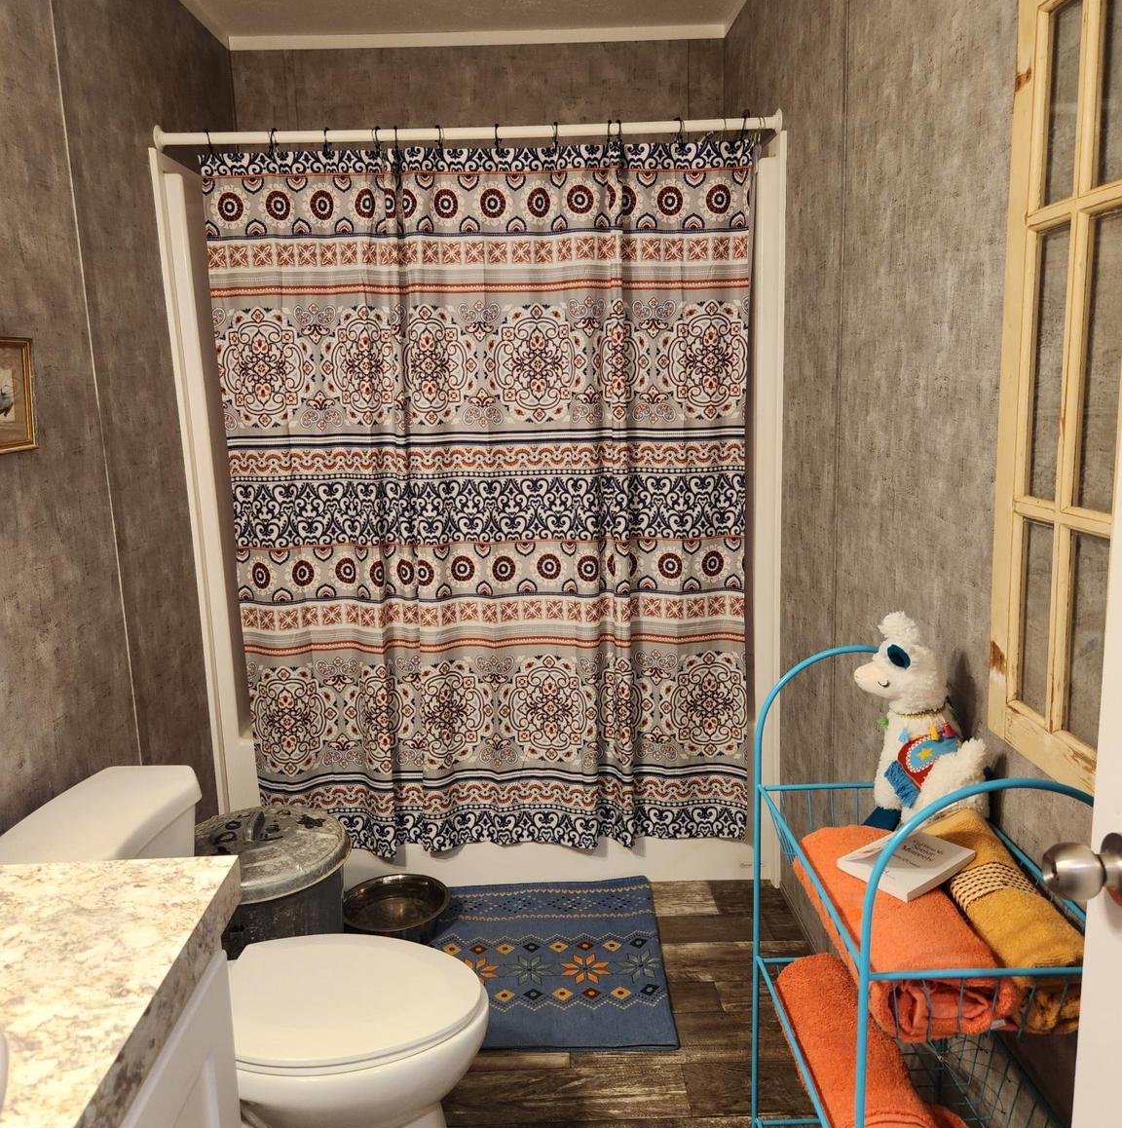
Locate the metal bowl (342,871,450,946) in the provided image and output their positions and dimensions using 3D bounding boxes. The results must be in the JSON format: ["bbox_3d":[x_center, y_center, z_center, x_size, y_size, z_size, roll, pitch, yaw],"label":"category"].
[{"bbox_3d":[-0.422,0.907,2.538,0.285,0.095,0.285,-2,10,-1],"label":"metal bowl"}]

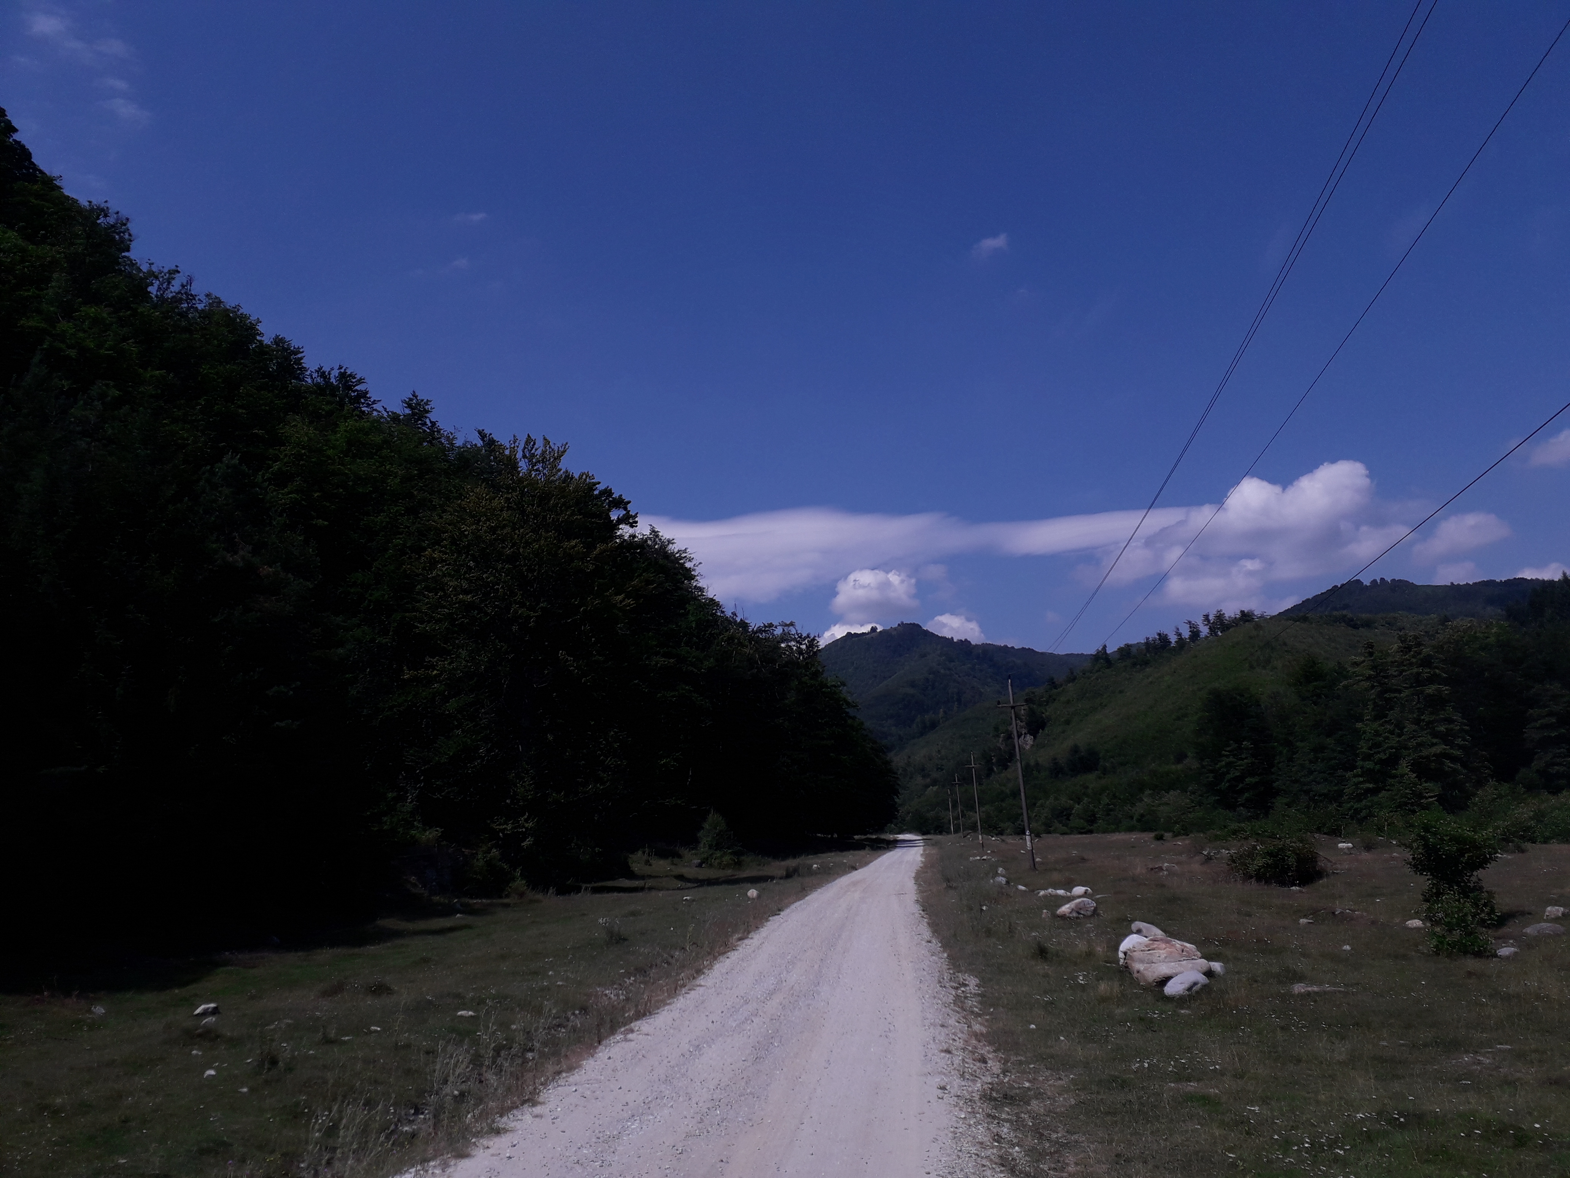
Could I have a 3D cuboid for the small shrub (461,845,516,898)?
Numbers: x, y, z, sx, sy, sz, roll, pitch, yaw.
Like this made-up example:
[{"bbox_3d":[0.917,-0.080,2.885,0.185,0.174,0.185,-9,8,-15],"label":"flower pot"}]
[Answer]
[{"bbox_3d":[-8.398,8.010,34.789,1.400,1.350,1.300,1,-11,-13],"label":"small shrub"}]

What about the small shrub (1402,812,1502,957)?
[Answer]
[{"bbox_3d":[8.133,3.622,15.114,1.100,1.650,1.000,-7,-12,27],"label":"small shrub"}]

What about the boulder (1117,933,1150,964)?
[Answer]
[{"bbox_3d":[4.041,4.171,14.087,0.380,0.360,0.450,-4,-11,15],"label":"boulder"}]

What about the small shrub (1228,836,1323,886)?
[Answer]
[{"bbox_3d":[12.592,6.975,31.550,2.300,1.200,2.000,-6,-12,21],"label":"small shrub"}]

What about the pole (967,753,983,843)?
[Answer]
[{"bbox_3d":[13.940,15.280,88.552,1.150,7.000,0.250,-6,-11,6],"label":"pole"}]

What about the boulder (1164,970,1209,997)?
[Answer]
[{"bbox_3d":[3.887,3.803,11.885,0.430,0.240,0.320,-5,-12,17],"label":"boulder"}]

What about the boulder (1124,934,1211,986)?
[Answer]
[{"bbox_3d":[3.991,3.877,12.820,0.880,0.450,0.700,-5,-12,16],"label":"boulder"}]

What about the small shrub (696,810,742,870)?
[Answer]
[{"bbox_3d":[-2.701,10.444,51.098,1.800,2.300,1.800,-1,-11,-3],"label":"small shrub"}]

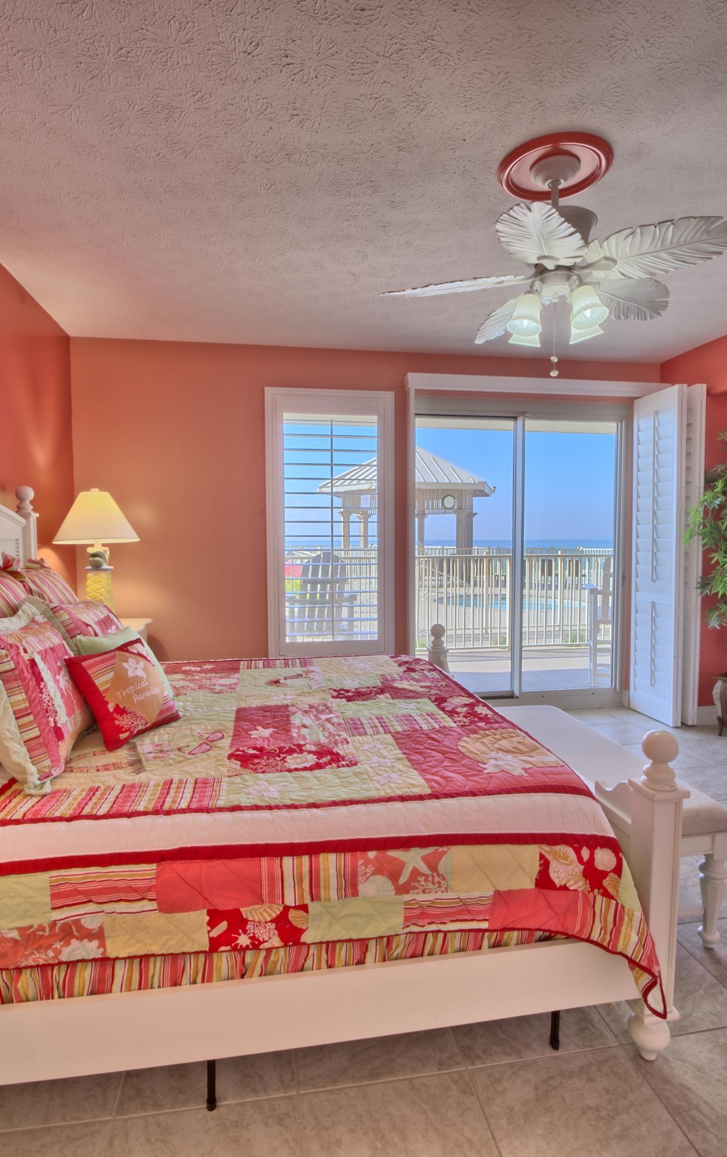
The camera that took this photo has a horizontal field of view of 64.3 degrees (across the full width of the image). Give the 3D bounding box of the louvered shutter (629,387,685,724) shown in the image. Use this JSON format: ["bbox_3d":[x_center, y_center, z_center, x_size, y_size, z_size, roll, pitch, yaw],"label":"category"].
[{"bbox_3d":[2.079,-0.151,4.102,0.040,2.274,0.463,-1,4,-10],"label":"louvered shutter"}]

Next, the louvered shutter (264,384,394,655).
[{"bbox_3d":[-0.212,-0.340,3.991,0.892,1.886,0.064,-1,4,-10],"label":"louvered shutter"}]

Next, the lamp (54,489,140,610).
[{"bbox_3d":[-1.473,-0.091,3.192,0.437,0.794,0.437,-1,4,-10],"label":"lamp"}]

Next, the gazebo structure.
[{"bbox_3d":[1.156,-1.958,17.247,5.000,4.230,5.000,-1,4,-10],"label":"gazebo structure"}]

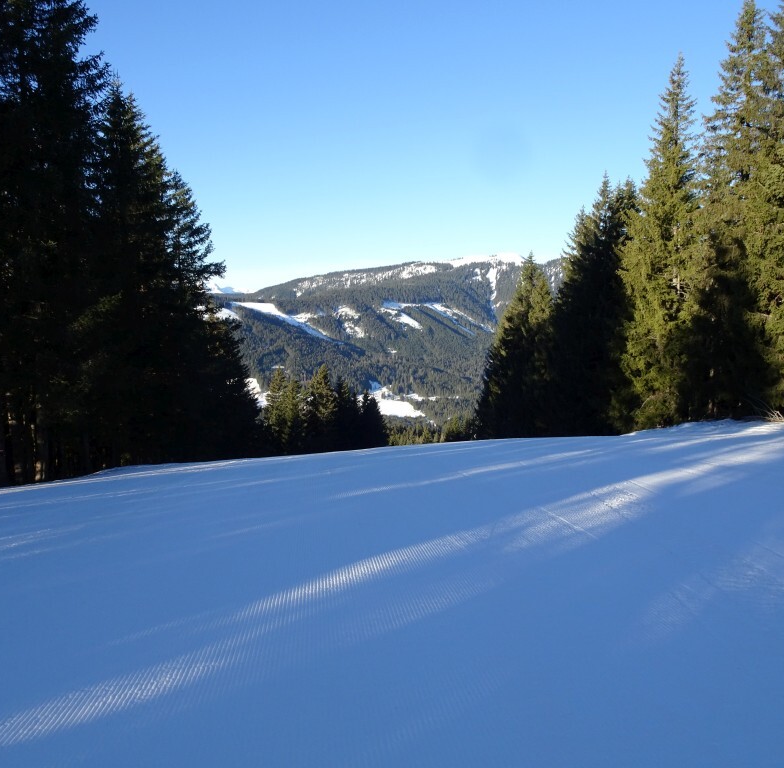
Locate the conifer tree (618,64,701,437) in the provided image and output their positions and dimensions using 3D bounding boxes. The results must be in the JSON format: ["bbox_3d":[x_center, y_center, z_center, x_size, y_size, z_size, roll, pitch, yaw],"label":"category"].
[{"bbox_3d":[13.300,-6.800,34.000,4.300,17.900,4.300,1,3,0],"label":"conifer tree"}]

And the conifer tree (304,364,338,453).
[{"bbox_3d":[-8.700,4.700,87.000,4.600,14.500,4.600,1,3,0],"label":"conifer tree"}]

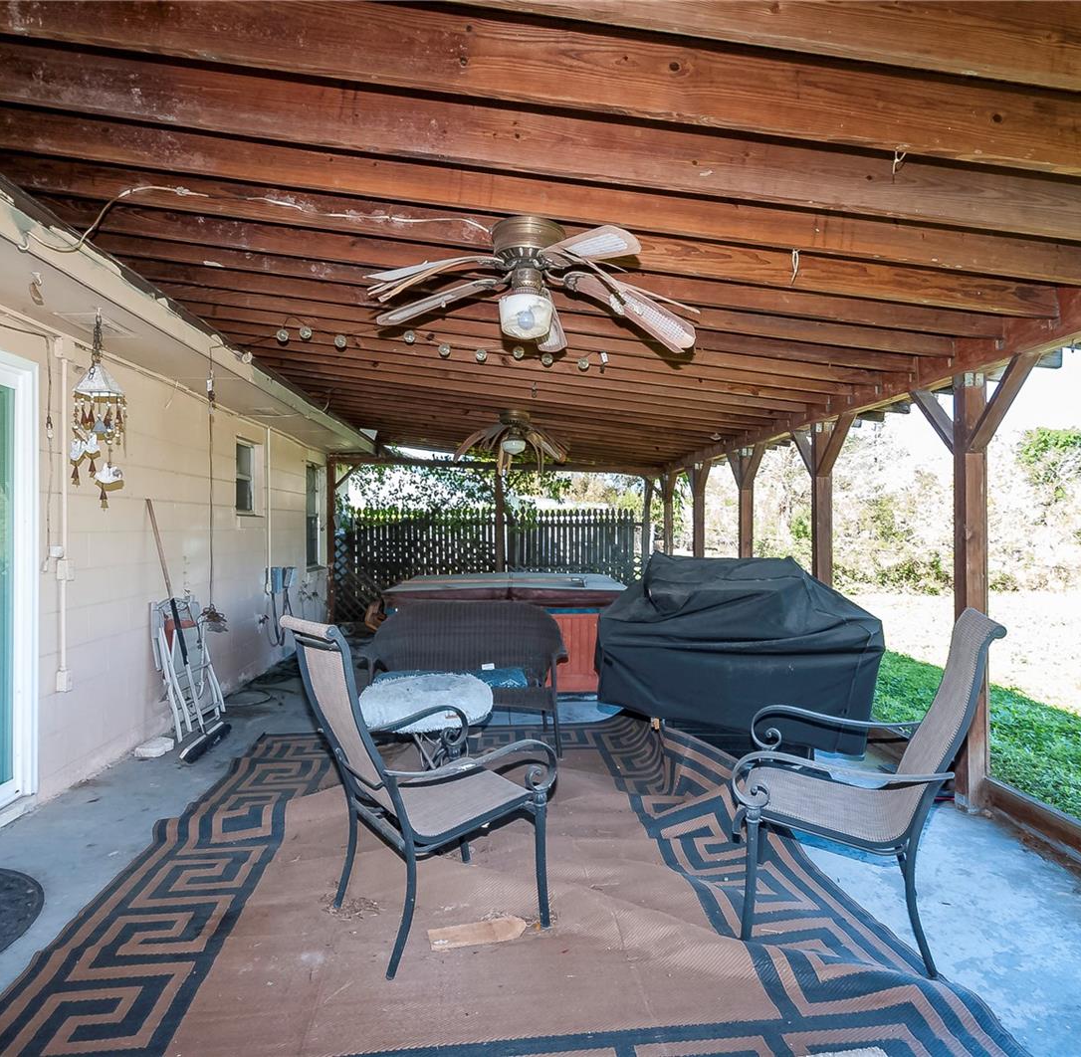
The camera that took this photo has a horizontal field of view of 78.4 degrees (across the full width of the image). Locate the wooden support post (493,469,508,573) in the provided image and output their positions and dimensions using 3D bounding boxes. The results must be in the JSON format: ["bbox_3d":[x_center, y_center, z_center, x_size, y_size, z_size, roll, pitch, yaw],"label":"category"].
[{"bbox_3d":[-0.576,0.257,9.500,0.100,2.190,0.100,0,0,-2],"label":"wooden support post"}]

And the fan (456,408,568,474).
[{"bbox_3d":[-0.243,-0.760,5.880,1.000,0.540,1.000,0,0,-2],"label":"fan"}]

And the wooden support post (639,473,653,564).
[{"bbox_3d":[1.734,0.280,10.828,0.100,2.160,0.100,0,0,-2],"label":"wooden support post"}]

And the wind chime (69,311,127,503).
[{"bbox_3d":[-2.106,-0.564,3.160,0.240,0.920,0.240,0,0,-2],"label":"wind chime"}]

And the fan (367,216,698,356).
[{"bbox_3d":[-0.033,-0.842,2.350,1.220,0.410,1.220,0,0,-2],"label":"fan"}]

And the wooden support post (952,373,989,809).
[{"bbox_3d":[2.064,0.302,3.165,0.097,2.067,0.097,0,0,-2],"label":"wooden support post"}]

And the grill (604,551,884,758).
[{"bbox_3d":[1.205,0.756,4.100,1.540,1.170,0.620,0,0,27],"label":"grill"}]

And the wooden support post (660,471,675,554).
[{"bbox_3d":[1.796,0.300,9.299,0.095,2.110,0.095,0,0,-2],"label":"wooden support post"}]

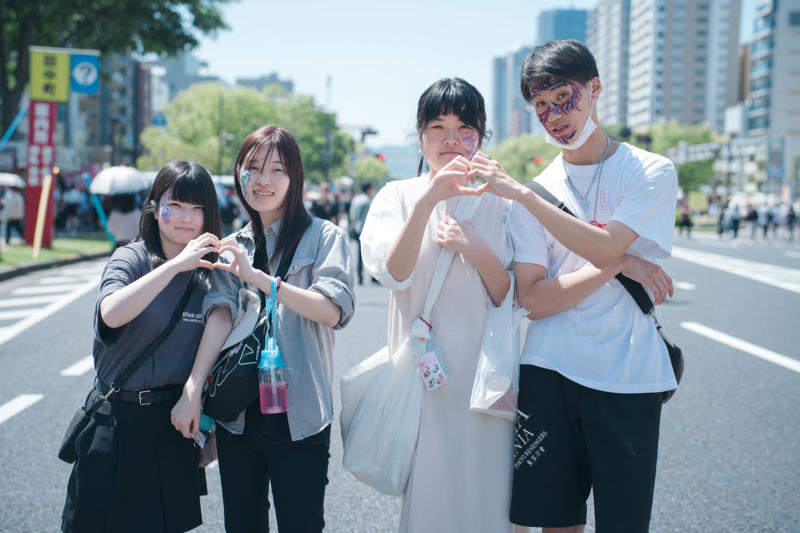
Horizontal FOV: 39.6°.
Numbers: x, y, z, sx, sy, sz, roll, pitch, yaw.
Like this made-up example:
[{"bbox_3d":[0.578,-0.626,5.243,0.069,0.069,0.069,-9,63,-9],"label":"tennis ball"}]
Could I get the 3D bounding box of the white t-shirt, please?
[{"bbox_3d":[0.484,0.003,2.780,0.430,0.620,0.300,0,4,24],"label":"white t-shirt"}]

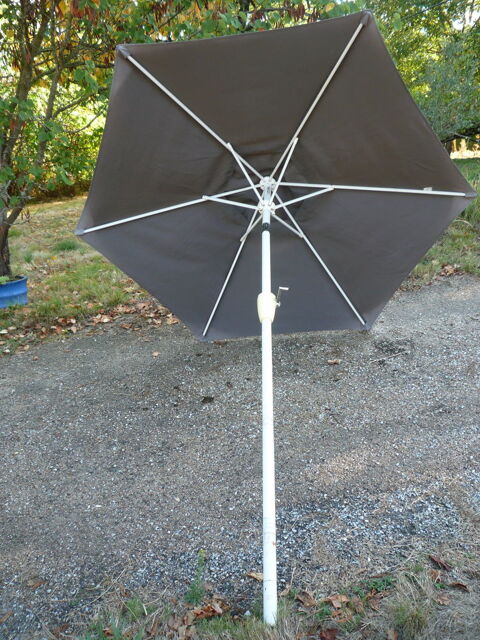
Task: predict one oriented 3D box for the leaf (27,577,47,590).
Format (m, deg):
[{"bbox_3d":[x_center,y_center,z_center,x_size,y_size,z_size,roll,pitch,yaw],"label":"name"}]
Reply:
[{"bbox_3d":[-0.652,0.844,1.777,0.056,0.014,0.030,-14,21,-23],"label":"leaf"}]

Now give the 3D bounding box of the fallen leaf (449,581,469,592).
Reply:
[{"bbox_3d":[0.628,0.766,1.594,0.053,0.020,0.027,2,21,23],"label":"fallen leaf"}]

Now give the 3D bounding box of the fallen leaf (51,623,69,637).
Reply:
[{"bbox_3d":[-0.521,0.893,1.600,0.049,0.014,0.027,-18,23,-31],"label":"fallen leaf"}]

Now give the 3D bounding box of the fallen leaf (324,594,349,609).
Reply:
[{"bbox_3d":[0.277,0.807,1.590,0.068,0.020,0.035,-6,20,0],"label":"fallen leaf"}]

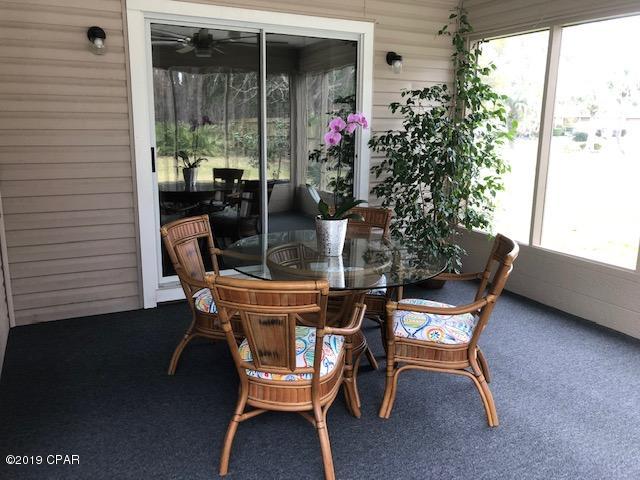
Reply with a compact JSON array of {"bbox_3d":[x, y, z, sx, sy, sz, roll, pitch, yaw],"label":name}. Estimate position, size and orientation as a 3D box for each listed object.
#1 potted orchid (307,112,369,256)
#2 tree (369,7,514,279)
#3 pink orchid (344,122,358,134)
[{"bbox_3d":[0.092,-0.304,2.795,0.335,0.749,0.250,1,12,2],"label":"potted orchid"},{"bbox_3d":[0.925,-0.760,4.393,1.150,2.432,0.870,-5,13,-27],"label":"tree"},{"bbox_3d":[0.171,-0.604,2.806,0.077,0.068,0.050,1,12,3],"label":"pink orchid"}]

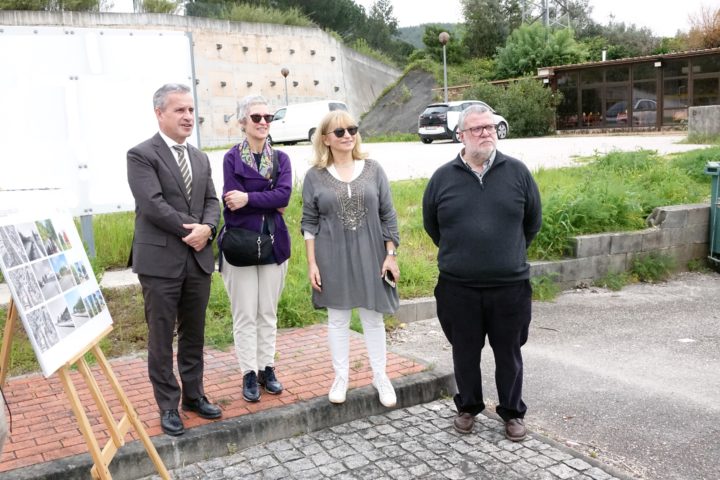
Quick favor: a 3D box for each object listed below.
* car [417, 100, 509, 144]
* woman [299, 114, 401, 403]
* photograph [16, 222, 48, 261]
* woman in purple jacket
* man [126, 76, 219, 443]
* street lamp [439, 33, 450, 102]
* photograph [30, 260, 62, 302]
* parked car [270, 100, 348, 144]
[{"bbox_3d":[4.226,-4.726,28.790,4.000,1.580,1.775,-10,11,-39],"label":"car"},{"bbox_3d":[-0.048,0.090,3.931,0.530,1.565,0.330,-3,9,-3],"label":"woman"},{"bbox_3d":[-1.114,0.006,2.450,0.010,0.129,0.180,-19,6,-4],"label":"photograph"},{"bbox_3d":[-0.584,0.042,4.046,0.420,1.680,0.340,-5,9,-14],"label":"woman in purple jacket"},{"bbox_3d":[-0.934,0.091,3.653,0.500,1.735,0.380,-9,10,-34],"label":"man"},{"bbox_3d":[3.805,-6.734,31.851,0.460,4.750,0.460,-3,8,0],"label":"street lamp"},{"bbox_3d":[-1.071,0.133,2.465,0.010,0.129,0.180,-19,6,-4],"label":"photograph"},{"bbox_3d":[-2.770,-5.390,33.400,4.450,1.840,1.820,2,10,31],"label":"parked car"}]

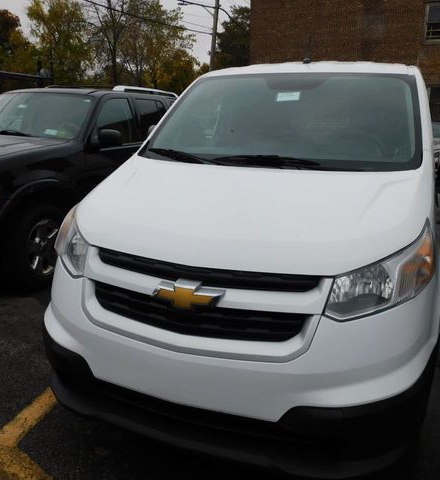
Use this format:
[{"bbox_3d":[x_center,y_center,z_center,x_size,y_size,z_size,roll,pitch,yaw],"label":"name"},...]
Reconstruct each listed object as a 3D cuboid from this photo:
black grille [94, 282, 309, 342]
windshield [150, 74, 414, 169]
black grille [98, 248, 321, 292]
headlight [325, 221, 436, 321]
[{"bbox_3d":[-0.109,0.253,1.601,0.860,0.155,0.130,7,15,20],"label":"black grille"},{"bbox_3d":[0.329,-0.695,2.475,1.470,0.130,1.048,7,49,20],"label":"windshield"},{"bbox_3d":[-0.095,0.109,1.595,0.890,0.070,0.130,7,15,20],"label":"black grille"},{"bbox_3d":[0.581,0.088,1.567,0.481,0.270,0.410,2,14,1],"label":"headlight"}]

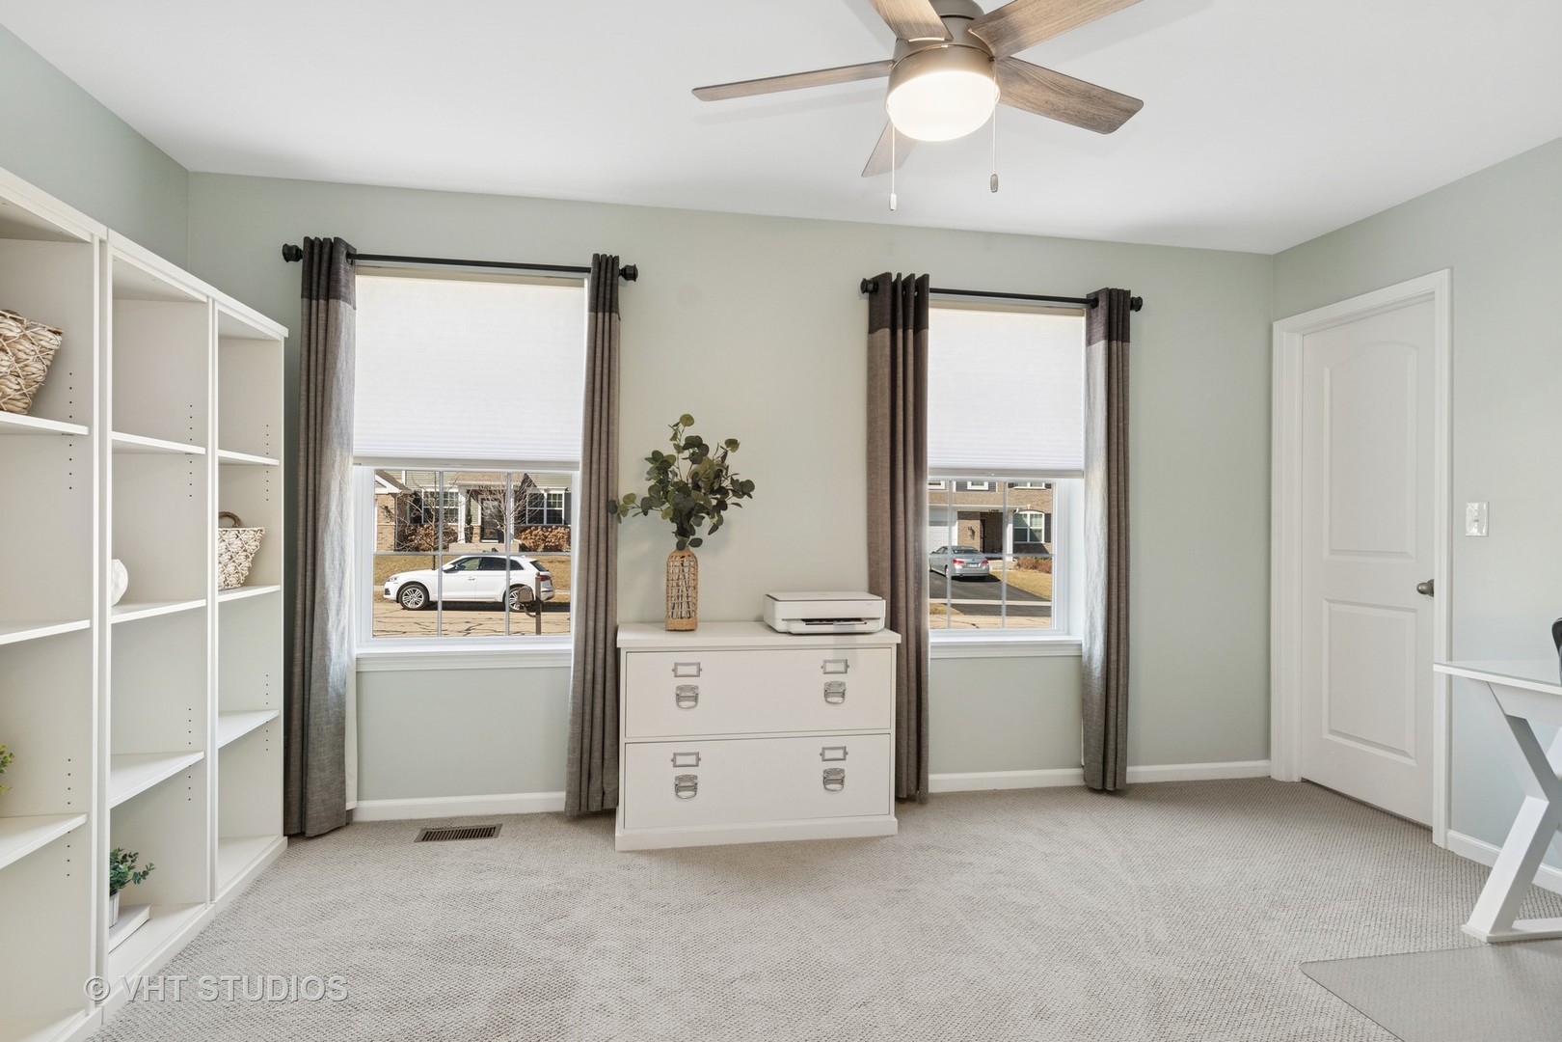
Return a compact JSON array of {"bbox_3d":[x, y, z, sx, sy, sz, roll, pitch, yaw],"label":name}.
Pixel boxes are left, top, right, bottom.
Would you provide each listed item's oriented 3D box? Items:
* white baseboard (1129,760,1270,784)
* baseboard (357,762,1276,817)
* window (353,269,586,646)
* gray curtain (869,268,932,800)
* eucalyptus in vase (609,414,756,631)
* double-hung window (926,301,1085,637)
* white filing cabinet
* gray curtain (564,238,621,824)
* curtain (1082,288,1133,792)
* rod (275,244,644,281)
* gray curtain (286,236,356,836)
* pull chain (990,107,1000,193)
[{"bbox_3d":[1.925,1.147,3.582,0.740,0.080,0.018,0,0,-10],"label":"white baseboard"},{"bbox_3d":[0.284,1.131,3.305,4.049,0.079,0.018,0,0,-10],"label":"baseboard"},{"bbox_3d":[-1.222,-0.242,3.084,0.920,1.450,0.110,0,0,-10],"label":"window"},{"bbox_3d":[0.481,0.070,3.234,0.270,2.145,0.140,0,0,-10],"label":"gray curtain"},{"bbox_3d":[-0.371,0.003,2.981,0.550,0.825,0.400,0,0,-10],"label":"eucalyptus in vase"},{"bbox_3d":[0.919,-0.222,3.485,0.873,1.471,0.111,0,0,-10],"label":"double-hung window"},{"bbox_3d":[-0.100,0.794,3.035,1.040,0.747,0.401,0,0,-10],"label":"white filing cabinet"},{"bbox_3d":[-0.731,0.055,3.055,0.189,2.142,0.110,0,0,-10],"label":"gray curtain"},{"bbox_3d":[1.435,0.082,3.430,0.148,2.161,0.110,0,0,-10],"label":"curtain"},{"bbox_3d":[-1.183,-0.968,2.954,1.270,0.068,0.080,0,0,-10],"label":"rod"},{"bbox_3d":[-1.703,0.059,2.888,0.188,2.158,0.110,0,0,-10],"label":"gray curtain"},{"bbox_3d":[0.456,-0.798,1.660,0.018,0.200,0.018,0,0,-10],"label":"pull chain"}]

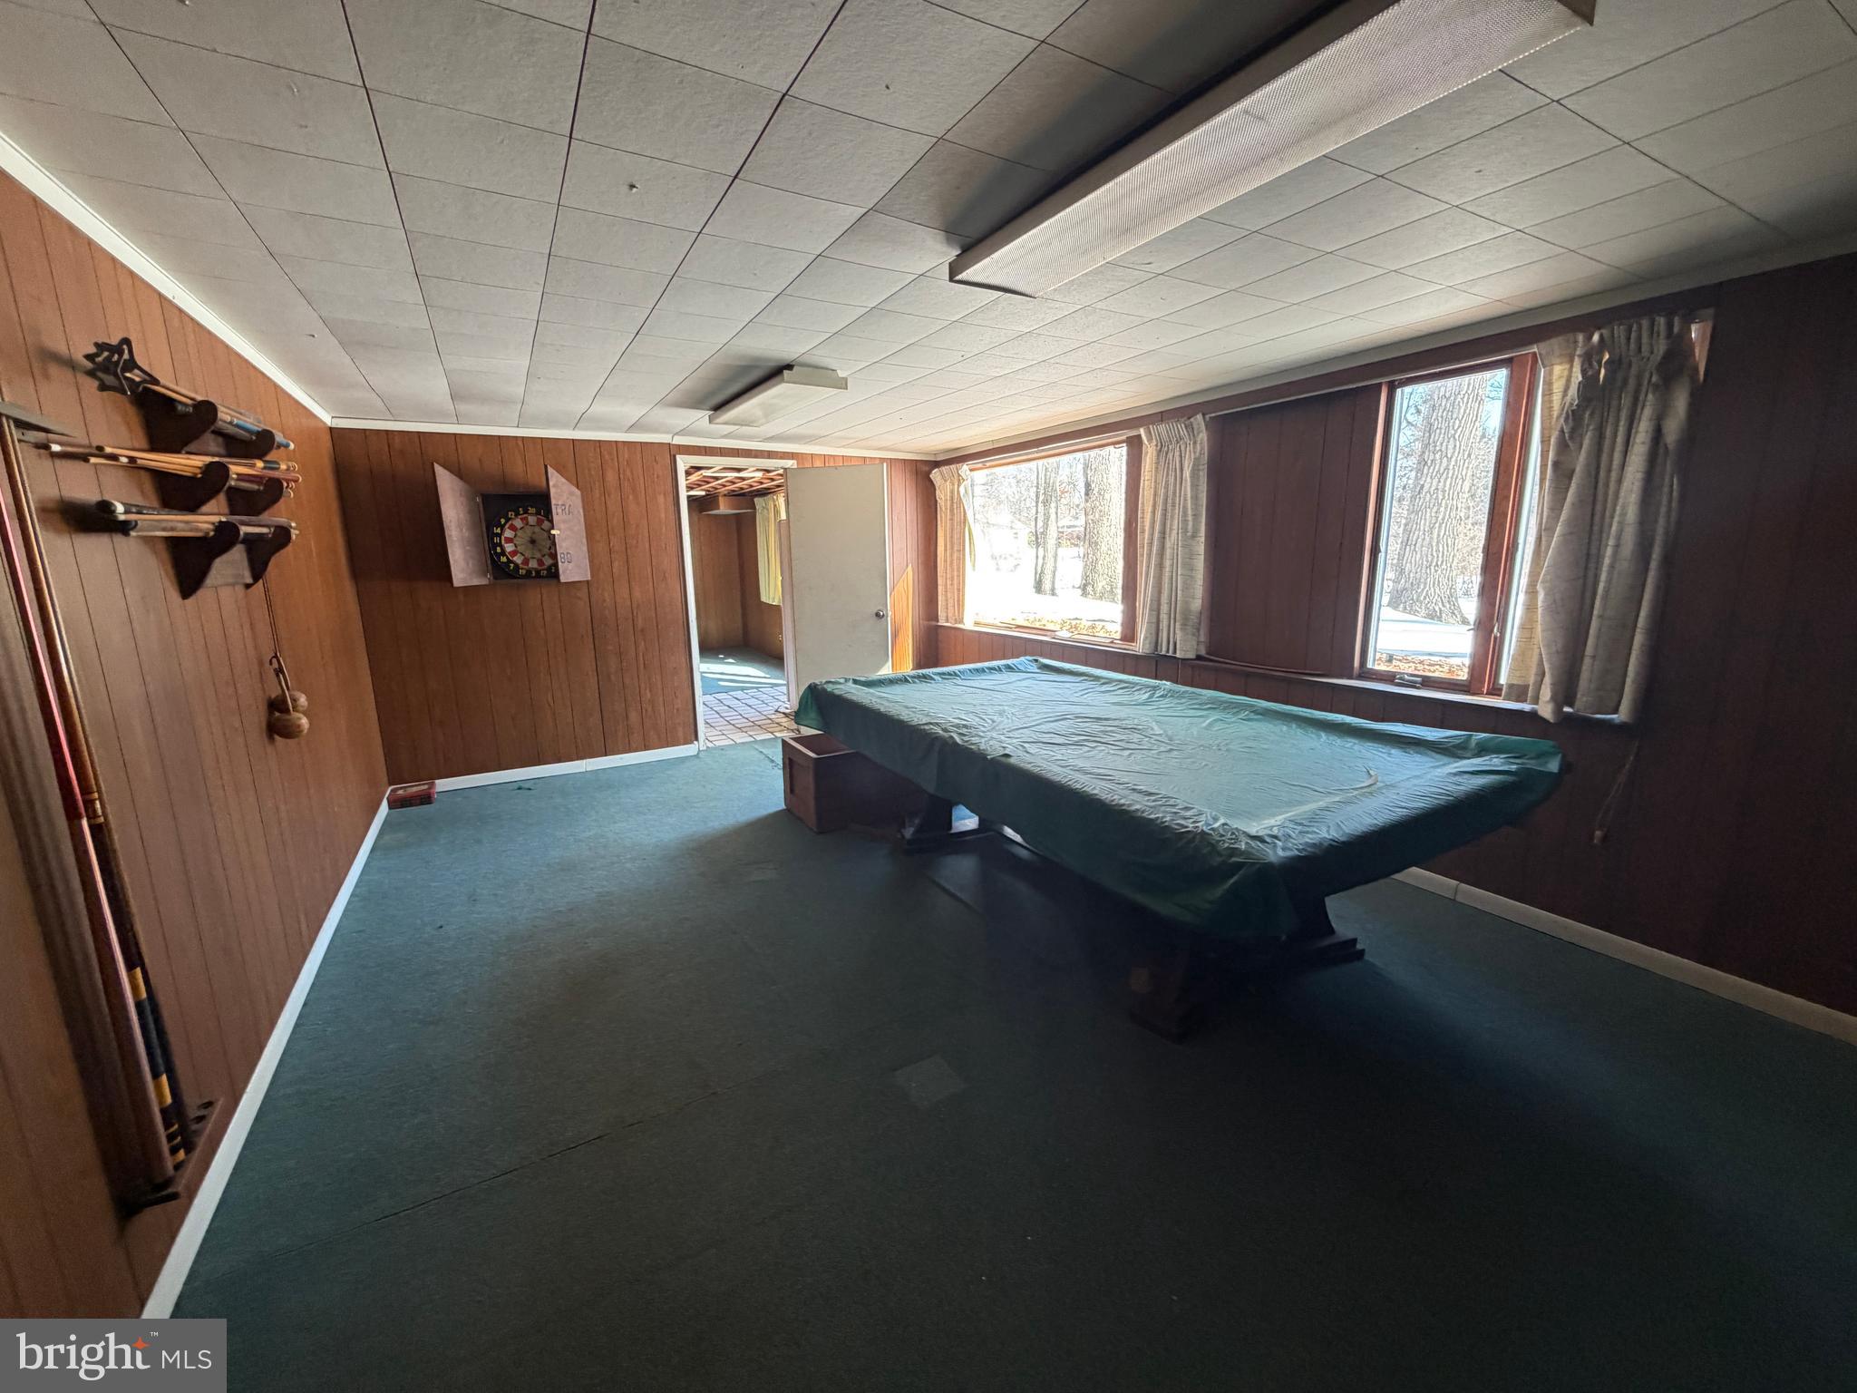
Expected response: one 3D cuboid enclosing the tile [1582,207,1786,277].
[{"bbox_3d":[2.004,-1.225,2.021,0.310,0.015,0.315,-7,12,-29],"label":"tile"}]

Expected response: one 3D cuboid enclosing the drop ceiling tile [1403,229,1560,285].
[{"bbox_3d":[1.556,-1.238,2.119,0.305,0.020,0.305,-7,12,-29],"label":"drop ceiling tile"}]

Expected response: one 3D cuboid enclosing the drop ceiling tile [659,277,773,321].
[{"bbox_3d":[-0.641,-1.201,2.257,0.303,0.020,0.303,-7,12,-29],"label":"drop ceiling tile"}]

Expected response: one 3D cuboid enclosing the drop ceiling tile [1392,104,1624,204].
[{"bbox_3d":[1.176,-1.111,1.544,0.304,0.017,0.304,-7,12,-29],"label":"drop ceiling tile"}]

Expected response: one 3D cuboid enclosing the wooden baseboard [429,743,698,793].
[{"bbox_3d":[-2.408,0.471,4.940,1.782,0.071,0.015,-7,12,-29],"label":"wooden baseboard"}]

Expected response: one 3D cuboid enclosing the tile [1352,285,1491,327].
[{"bbox_3d":[1.663,-1.302,2.515,0.303,0.020,0.303,-7,12,-29],"label":"tile"}]

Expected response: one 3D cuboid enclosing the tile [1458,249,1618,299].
[{"bbox_3d":[1.827,-1.270,2.262,0.305,0.020,0.305,-7,12,-29],"label":"tile"}]

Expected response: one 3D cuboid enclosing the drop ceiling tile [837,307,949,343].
[{"bbox_3d":[-0.123,-1.282,2.582,0.305,0.020,0.305,-7,12,-29],"label":"drop ceiling tile"}]

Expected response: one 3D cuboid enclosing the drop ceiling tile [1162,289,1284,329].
[{"bbox_3d":[0.985,-1.274,2.475,0.304,0.017,0.304,-7,12,-29],"label":"drop ceiling tile"}]

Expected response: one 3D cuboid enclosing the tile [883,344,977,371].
[{"bbox_3d":[0.000,-1.338,2.961,0.304,0.017,0.304,-7,12,-29],"label":"tile"}]

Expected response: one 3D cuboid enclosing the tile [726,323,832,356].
[{"bbox_3d":[-0.529,-1.277,2.666,0.303,0.020,0.303,-7,12,-29],"label":"tile"}]

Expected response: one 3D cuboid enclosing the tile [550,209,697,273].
[{"bbox_3d":[-0.767,-1.139,1.874,0.305,0.020,0.305,-7,12,-29],"label":"tile"}]

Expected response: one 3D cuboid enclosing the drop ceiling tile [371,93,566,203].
[{"bbox_3d":[-0.865,-1.044,1.437,0.304,0.017,0.304,-7,12,-29],"label":"drop ceiling tile"}]

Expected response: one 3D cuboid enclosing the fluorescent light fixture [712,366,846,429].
[{"bbox_3d":[-0.764,-1.445,3.675,0.285,0.074,1.131,-7,12,-29],"label":"fluorescent light fixture"}]

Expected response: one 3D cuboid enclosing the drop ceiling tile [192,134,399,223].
[{"bbox_3d":[-1.292,-1.075,1.570,0.305,0.020,0.305,-7,12,-29],"label":"drop ceiling tile"}]

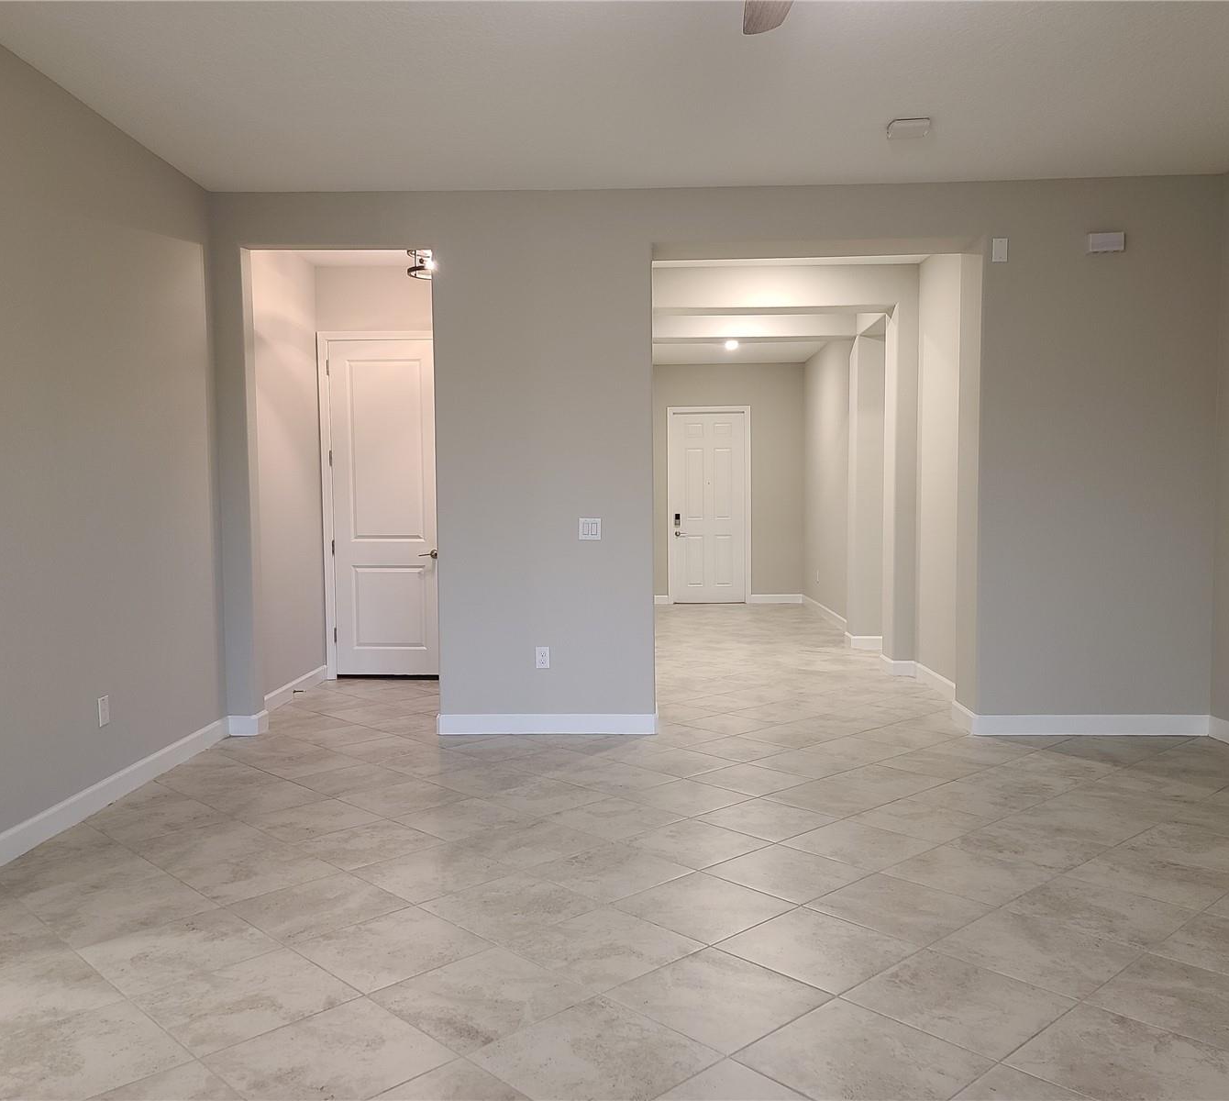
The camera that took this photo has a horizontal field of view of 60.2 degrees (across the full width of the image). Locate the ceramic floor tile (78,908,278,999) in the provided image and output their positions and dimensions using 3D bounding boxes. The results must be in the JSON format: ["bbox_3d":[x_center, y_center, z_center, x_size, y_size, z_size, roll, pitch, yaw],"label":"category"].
[{"bbox_3d":[-1.285,1.181,3.146,0.441,0.010,0.441,-3,4,-44],"label":"ceramic floor tile"}]

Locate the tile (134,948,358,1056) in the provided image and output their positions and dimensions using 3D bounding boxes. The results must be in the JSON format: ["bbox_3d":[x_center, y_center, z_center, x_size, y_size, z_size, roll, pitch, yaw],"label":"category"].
[{"bbox_3d":[-0.987,1.203,2.849,0.445,0.010,0.445,-3,4,-44],"label":"tile"}]

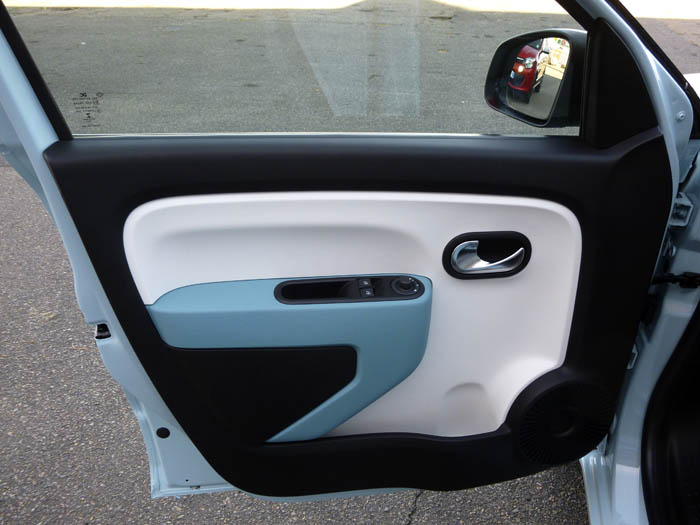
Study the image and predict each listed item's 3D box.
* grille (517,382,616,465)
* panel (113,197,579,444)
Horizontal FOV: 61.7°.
[{"bbox_3d":[0.385,0.286,1.043,0.178,0.178,0.030,-2,23,-4],"label":"grille"},{"bbox_3d":[0.012,0.092,0.968,0.730,0.425,0.100,-2,24,-4],"label":"panel"}]

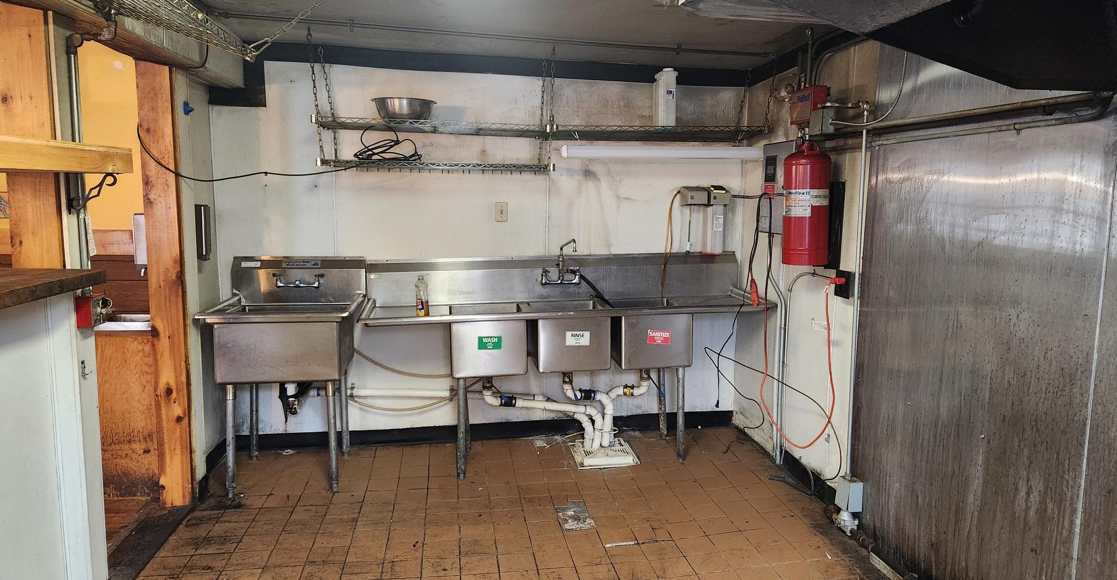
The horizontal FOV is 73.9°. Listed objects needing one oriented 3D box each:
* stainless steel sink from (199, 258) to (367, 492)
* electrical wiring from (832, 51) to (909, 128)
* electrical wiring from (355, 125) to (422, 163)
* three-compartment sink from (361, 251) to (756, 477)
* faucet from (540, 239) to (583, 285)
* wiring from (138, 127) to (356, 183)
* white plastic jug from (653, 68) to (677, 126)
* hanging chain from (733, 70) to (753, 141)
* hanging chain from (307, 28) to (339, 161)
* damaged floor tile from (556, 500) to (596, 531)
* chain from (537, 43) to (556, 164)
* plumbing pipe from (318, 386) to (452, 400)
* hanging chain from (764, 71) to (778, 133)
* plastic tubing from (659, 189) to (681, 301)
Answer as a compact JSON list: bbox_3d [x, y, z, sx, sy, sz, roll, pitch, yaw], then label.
[{"bbox_3d":[-1.424,0.422,4.017,0.723,1.153,0.703,-1,7,-10],"label":"stainless steel sink"},{"bbox_3d":[1.278,-0.815,3.090,0.053,0.251,0.502,-1,7,-8],"label":"electrical wiring"},{"bbox_3d":[-0.922,-0.790,4.032,0.353,0.195,0.258,-1,7,-10],"label":"electrical wiring"},{"bbox_3d":[0.066,0.398,4.330,2.295,1.143,0.663,-1,7,-11],"label":"three-compartment sink"},{"bbox_3d":[0.034,-0.167,4.435,0.243,0.287,0.218,-1,7,-11],"label":"faucet"},{"bbox_3d":[-1.500,-0.665,3.782,0.897,0.251,0.790,-1,7,-8],"label":"wiring"},{"bbox_3d":[0.645,-1.134,4.449,0.089,0.368,0.158,-1,7,-11],"label":"white plastic jug"},{"bbox_3d":[1.119,-1.120,4.490,0.102,0.441,0.050,-1,7,-10],"label":"hanging chain"},{"bbox_3d":[-1.254,-1.017,3.956,0.106,0.654,0.395,-1,7,-10],"label":"hanging chain"},{"bbox_3d":[0.074,1.066,3.500,0.155,0.012,0.310,-1,8,-9],"label":"damaged floor tile"},{"bbox_3d":[-0.060,-1.026,4.224,0.069,0.639,0.426,-1,7,-11],"label":"chain"},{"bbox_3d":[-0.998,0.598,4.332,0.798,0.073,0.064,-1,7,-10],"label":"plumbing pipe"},{"bbox_3d":[1.213,-1.088,4.255,0.059,0.386,0.050,-1,7,-11],"label":"hanging chain"},{"bbox_3d":[0.672,-0.276,4.463,0.128,0.669,0.137,-1,7,-10],"label":"plastic tubing"}]

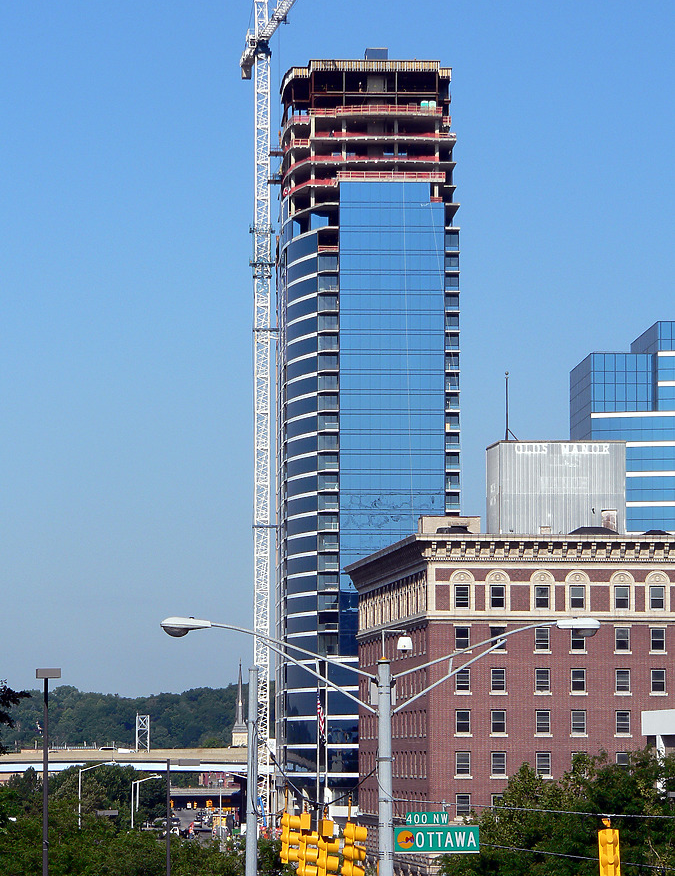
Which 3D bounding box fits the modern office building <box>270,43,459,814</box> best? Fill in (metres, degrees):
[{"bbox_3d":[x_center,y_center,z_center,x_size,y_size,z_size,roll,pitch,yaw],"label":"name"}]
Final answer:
[{"bbox_3d":[5.125,1.033,636.136,30.000,121.500,46.000,0,-5,0],"label":"modern office building"}]

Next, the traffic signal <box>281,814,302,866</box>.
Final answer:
[{"bbox_3d":[-0.999,8.639,83.000,0.450,1.080,0.340,1,-5,-8],"label":"traffic signal"}]

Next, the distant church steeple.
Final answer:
[{"bbox_3d":[-30.874,82.954,1200.000,5.000,28.500,5.000,0,-5,0],"label":"distant church steeple"}]

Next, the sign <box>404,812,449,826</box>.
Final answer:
[{"bbox_3d":[1.641,6.935,70.000,0.765,0.229,0.020,0,-5,0],"label":"sign"}]

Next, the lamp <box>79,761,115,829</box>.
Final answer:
[{"bbox_3d":[-21.830,34.246,350.000,3.300,10.000,0.350,0,-5,0],"label":"lamp"}]

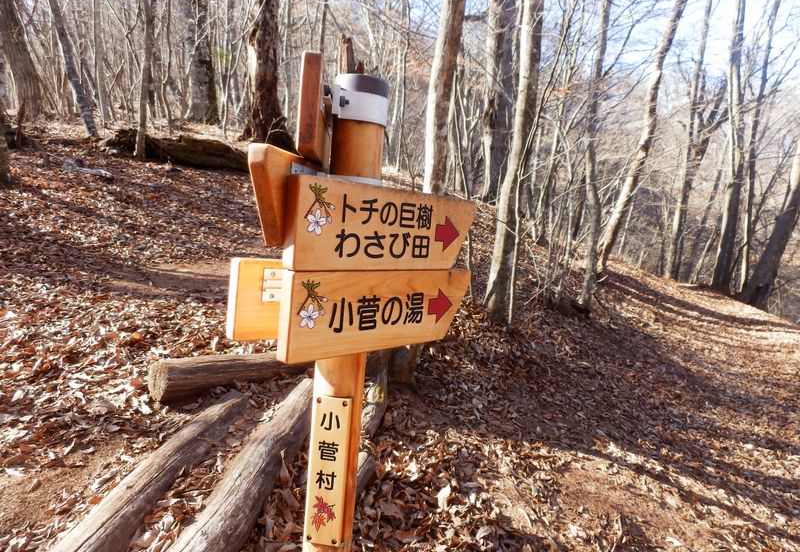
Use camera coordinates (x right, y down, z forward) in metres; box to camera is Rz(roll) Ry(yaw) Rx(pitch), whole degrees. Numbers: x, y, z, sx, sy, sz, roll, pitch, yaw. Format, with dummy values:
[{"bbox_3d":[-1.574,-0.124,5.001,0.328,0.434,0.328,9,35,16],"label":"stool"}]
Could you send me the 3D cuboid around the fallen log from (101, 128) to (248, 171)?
[{"bbox_3d":[-3.274,-1.863,8.200,2.150,0.380,0.440,7,5,-2],"label":"fallen log"}]

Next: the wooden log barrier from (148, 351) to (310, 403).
[{"bbox_3d":[-0.914,0.592,3.376,1.080,0.200,0.210,4,4,-44],"label":"wooden log barrier"}]

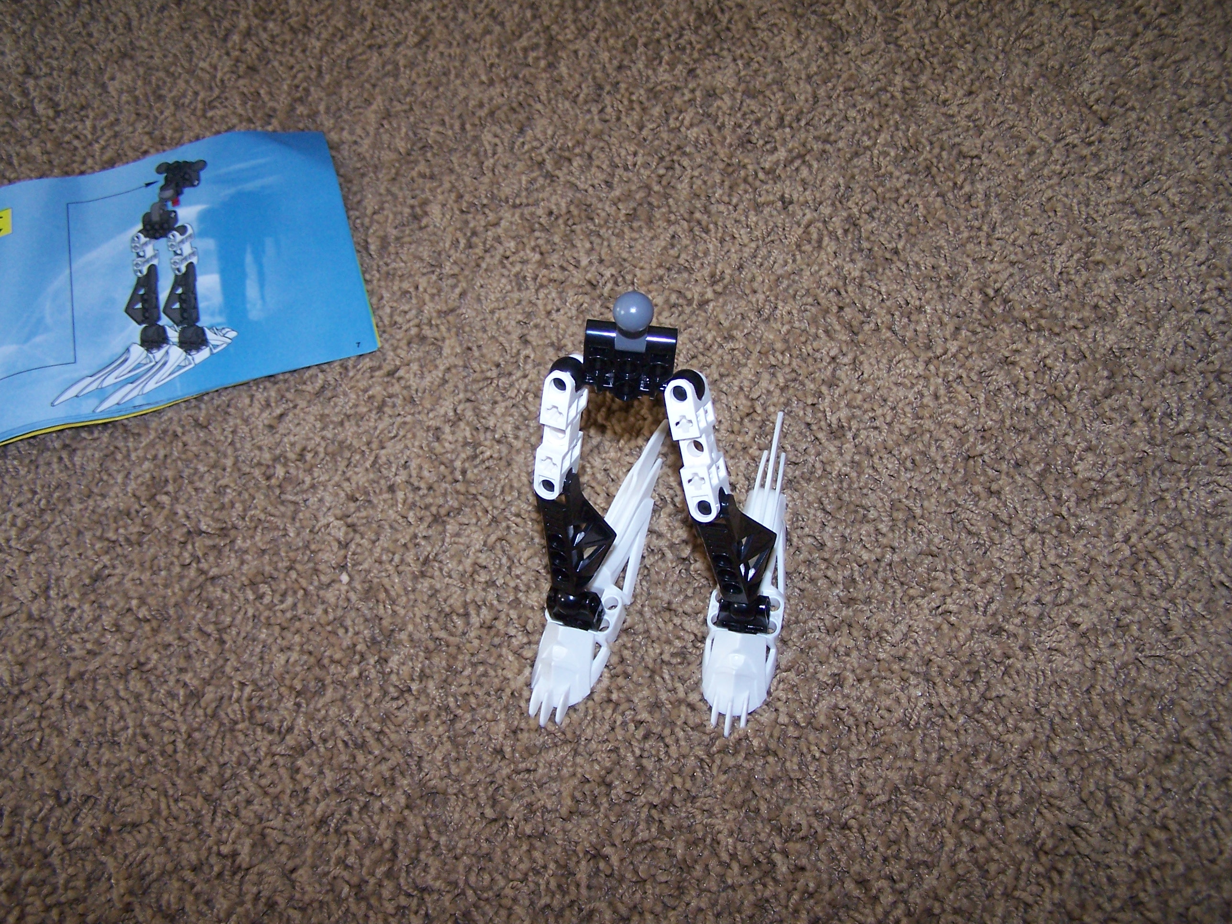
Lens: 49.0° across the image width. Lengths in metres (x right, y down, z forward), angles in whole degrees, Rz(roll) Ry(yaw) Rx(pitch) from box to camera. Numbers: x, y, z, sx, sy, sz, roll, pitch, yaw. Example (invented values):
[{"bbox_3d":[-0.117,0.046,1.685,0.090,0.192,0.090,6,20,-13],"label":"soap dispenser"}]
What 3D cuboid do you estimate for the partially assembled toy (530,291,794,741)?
[{"bbox_3d":[0.018,0.003,0.391,0.076,0.123,0.123,8,60,4],"label":"partially assembled toy"}]

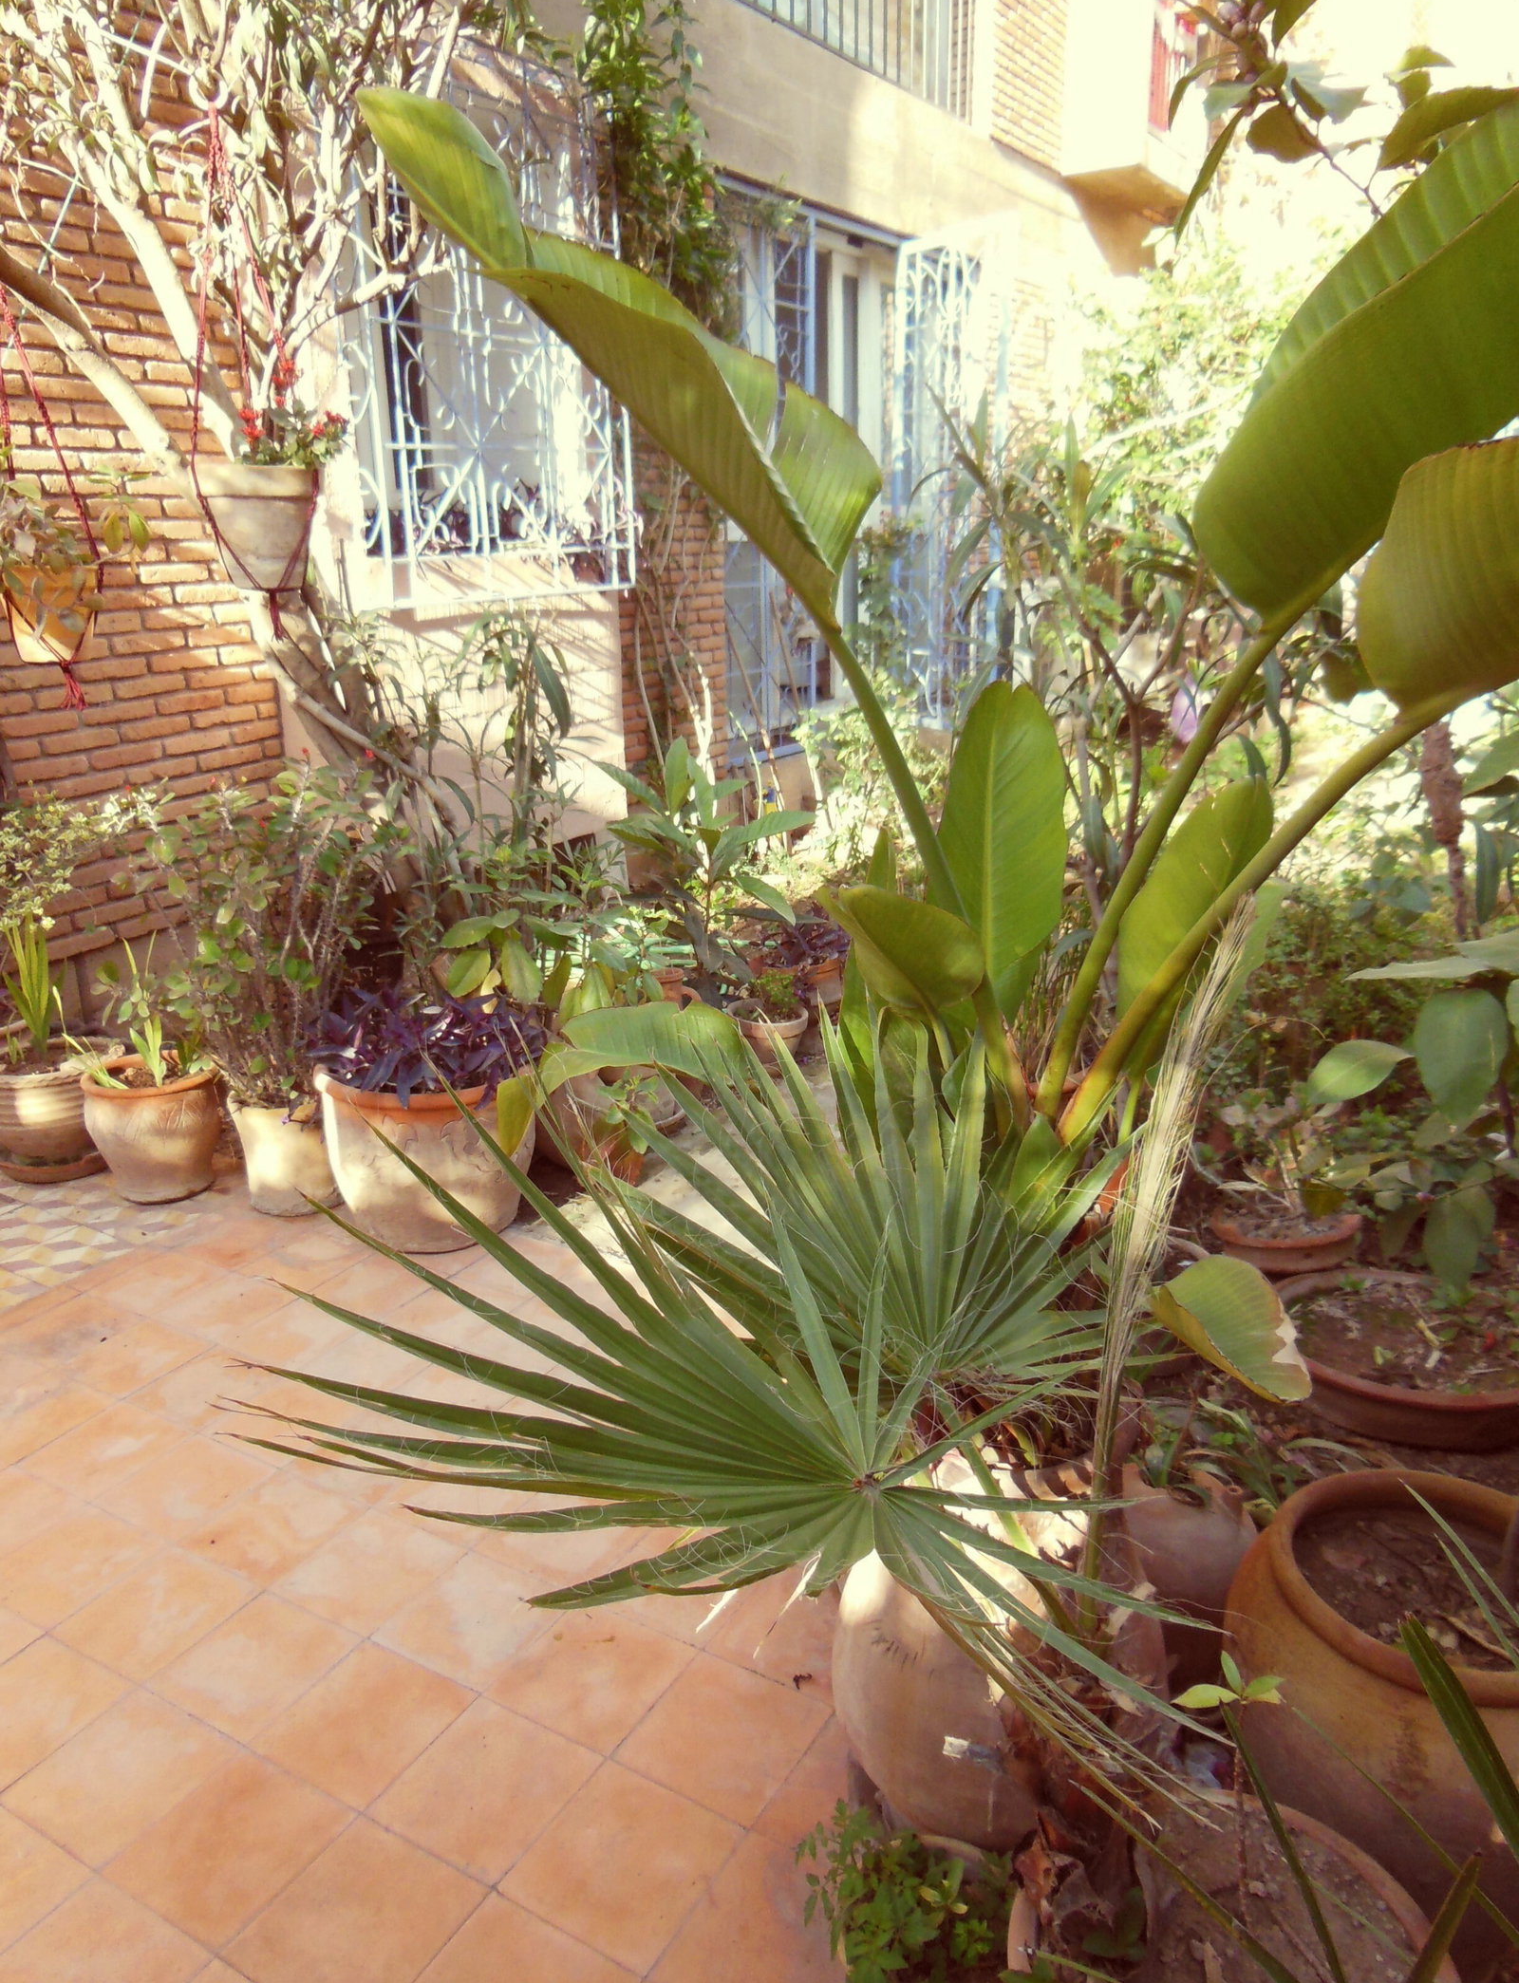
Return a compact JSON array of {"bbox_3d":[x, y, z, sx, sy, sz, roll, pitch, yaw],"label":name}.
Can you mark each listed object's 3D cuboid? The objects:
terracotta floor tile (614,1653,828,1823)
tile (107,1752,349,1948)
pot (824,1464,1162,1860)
[{"bbox_3d":[-0.044,0.905,1.774,0.200,0.014,0.200,8,21,31],"label":"terracotta floor tile"},{"bbox_3d":[-0.595,0.971,1.658,0.200,0.014,0.200,8,21,31],"label":"tile"},{"bbox_3d":[0.266,0.735,1.639,0.368,0.365,0.368,-2,17,1],"label":"pot"}]

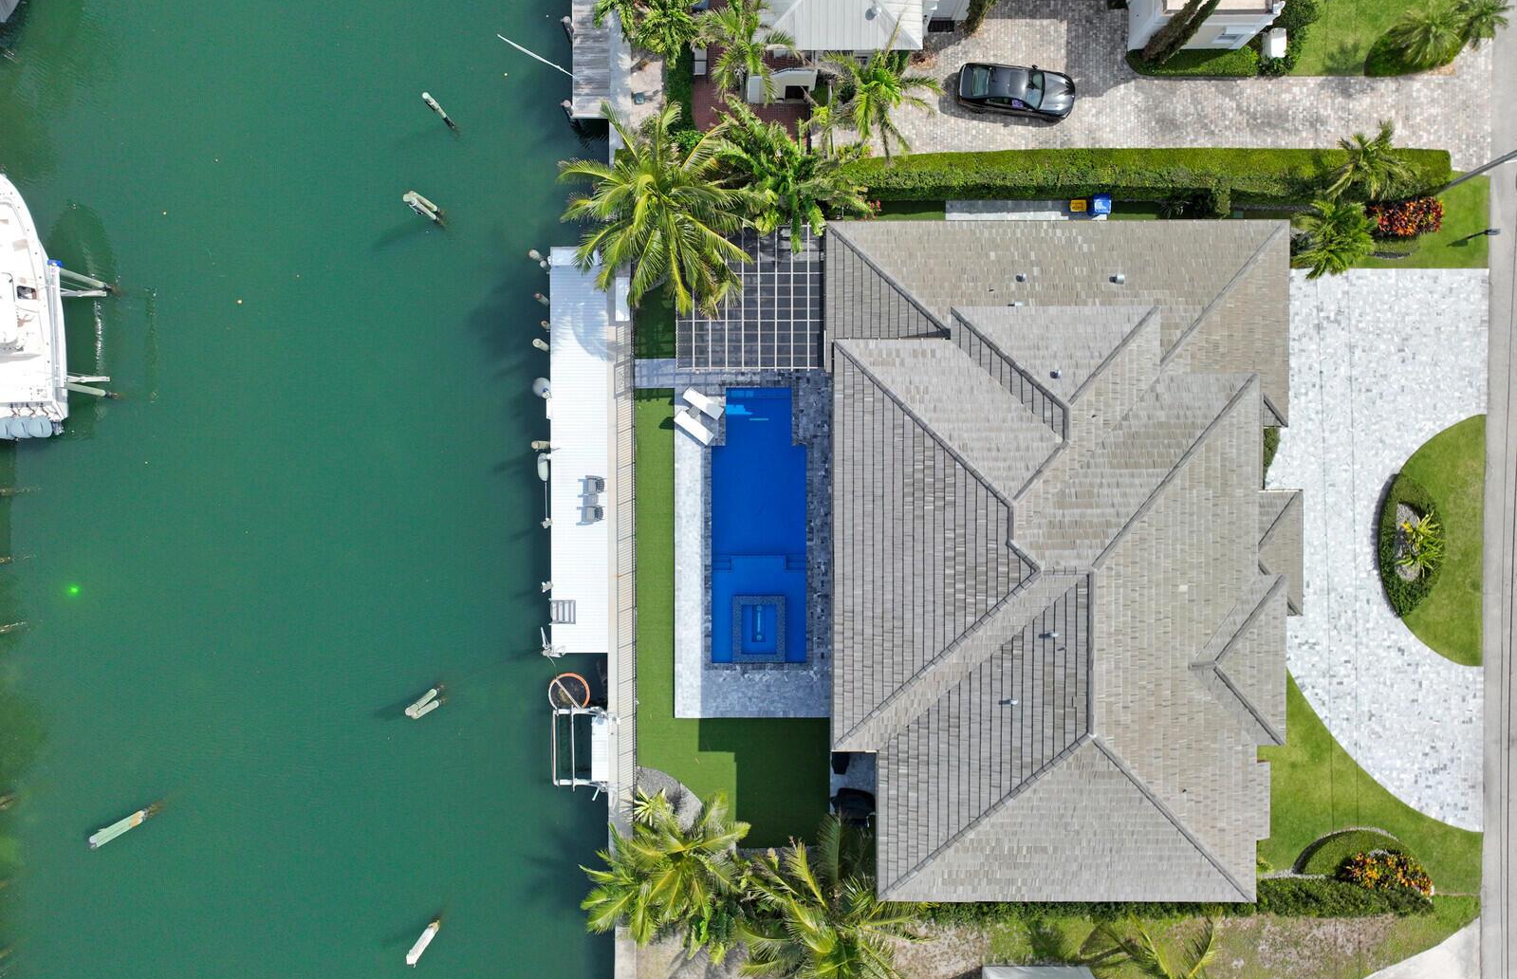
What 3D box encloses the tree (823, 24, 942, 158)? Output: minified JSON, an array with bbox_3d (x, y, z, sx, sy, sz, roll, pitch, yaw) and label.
[{"bbox_3d":[4.588,-14.753,40.920,4.390,6.300,4.970,0,91,0],"label":"tree"}]

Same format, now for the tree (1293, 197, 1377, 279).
[{"bbox_3d":[22.853,-9.993,42.418,3.310,3.300,3.230,0,91,0],"label":"tree"}]

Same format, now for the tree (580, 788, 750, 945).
[{"bbox_3d":[-3.579,14.517,41.632,6.570,5.800,6.050,0,91,0],"label":"tree"}]

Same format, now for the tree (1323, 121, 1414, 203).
[{"bbox_3d":[23.979,-12.909,42.171,3.500,3.700,3.200,0,91,0],"label":"tree"}]

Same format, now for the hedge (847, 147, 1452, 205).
[{"bbox_3d":[15.340,-12.703,42.758,23.890,2.600,1.450,0,91,0],"label":"hedge"}]

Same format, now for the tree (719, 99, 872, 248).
[{"bbox_3d":[1.400,-12.007,41.323,5.790,5.600,5.640,0,91,0],"label":"tree"}]

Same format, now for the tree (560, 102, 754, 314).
[{"bbox_3d":[-3.725,-10.402,40.567,7.160,7.200,7.800,0,91,0],"label":"tree"}]

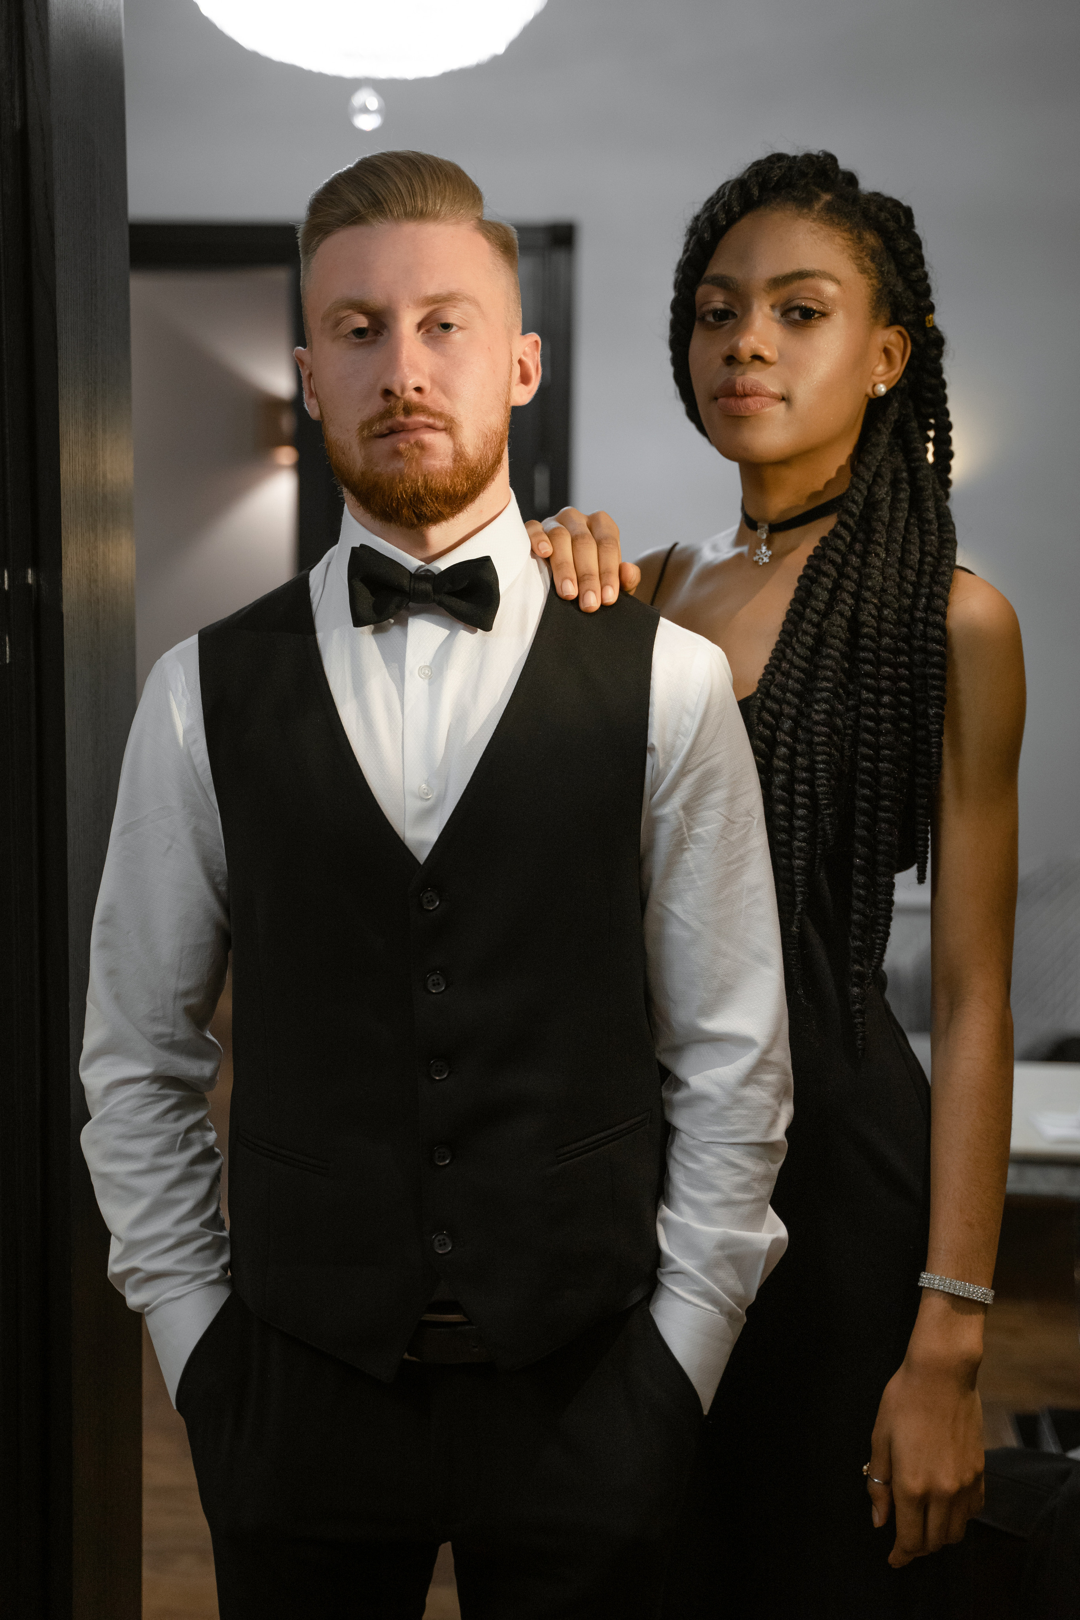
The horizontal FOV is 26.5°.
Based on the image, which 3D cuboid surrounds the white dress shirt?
[{"bbox_3d":[-0.079,0.114,1.760,0.550,0.720,0.280,0,6,-1],"label":"white dress shirt"}]

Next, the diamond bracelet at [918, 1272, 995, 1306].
[{"bbox_3d":[0.334,0.384,1.840,0.062,0.011,0.053,15,-9,8],"label":"diamond bracelet"}]

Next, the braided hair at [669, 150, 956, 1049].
[{"bbox_3d":[0.217,-0.165,1.830,0.220,0.700,0.250,3,7,23],"label":"braided hair"}]

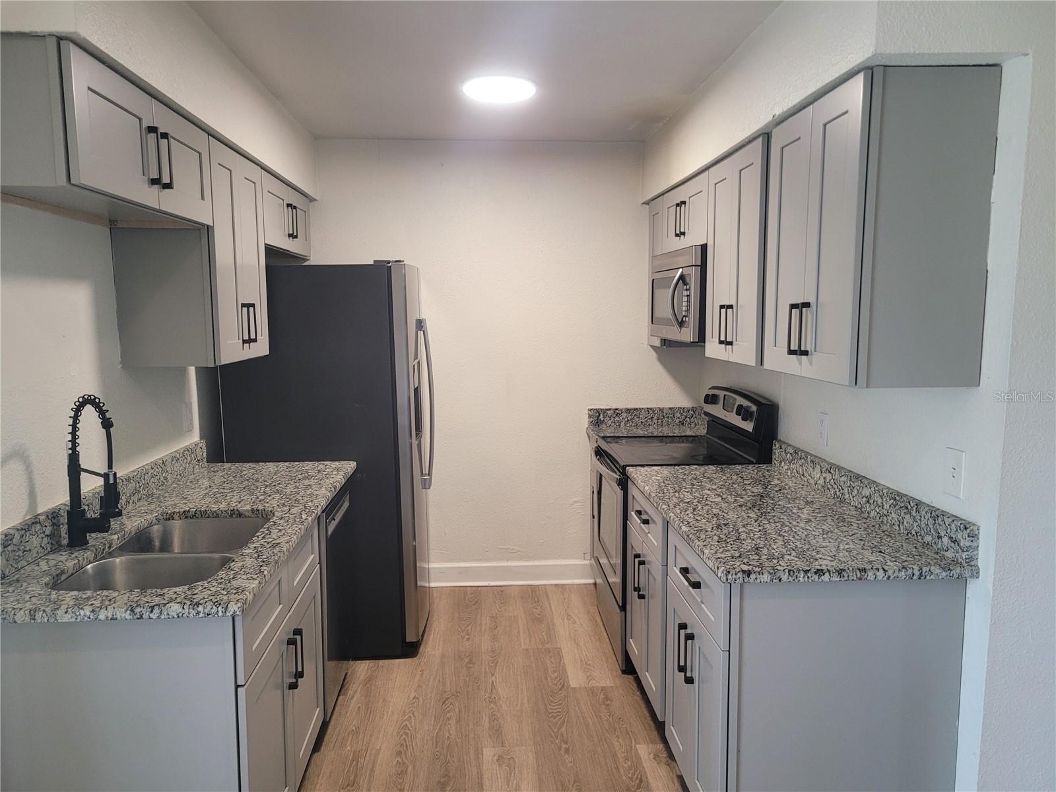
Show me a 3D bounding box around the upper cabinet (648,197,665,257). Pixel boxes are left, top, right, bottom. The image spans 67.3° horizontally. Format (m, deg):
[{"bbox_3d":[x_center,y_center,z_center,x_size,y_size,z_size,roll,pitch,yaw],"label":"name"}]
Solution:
[{"bbox_3d":[0.822,-0.644,4.125,0.338,0.764,0.328,0,6,-4],"label":"upper cabinet"}]

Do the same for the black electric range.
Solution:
[{"bbox_3d":[0.681,0.567,3.701,0.668,1.151,0.759,0,6,-4],"label":"black electric range"}]

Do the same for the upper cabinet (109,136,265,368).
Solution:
[{"bbox_3d":[-1.208,-0.512,2.913,0.328,0.764,0.637,0,6,-4],"label":"upper cabinet"}]

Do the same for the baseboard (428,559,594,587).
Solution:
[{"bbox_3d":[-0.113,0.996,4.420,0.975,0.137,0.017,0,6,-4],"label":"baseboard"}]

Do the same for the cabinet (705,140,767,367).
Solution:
[{"bbox_3d":[0.901,-0.507,2.874,0.338,0.764,0.650,0,6,-4],"label":"cabinet"}]

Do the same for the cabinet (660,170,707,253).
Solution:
[{"bbox_3d":[0.857,-0.807,3.556,0.338,0.318,0.772,0,6,-4],"label":"cabinet"}]

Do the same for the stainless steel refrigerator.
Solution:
[{"bbox_3d":[-0.889,0.257,3.839,0.859,1.732,0.886,0,6,-4],"label":"stainless steel refrigerator"}]

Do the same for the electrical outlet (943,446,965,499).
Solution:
[{"bbox_3d":[1.121,0.203,2.092,0.008,0.122,0.079,0,6,-4],"label":"electrical outlet"}]

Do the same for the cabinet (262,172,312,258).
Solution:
[{"bbox_3d":[-1.258,-0.821,3.667,0.328,0.315,0.932,0,6,-4],"label":"cabinet"}]

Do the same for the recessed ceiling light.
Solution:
[{"bbox_3d":[-0.113,-1.220,3.170,0.292,0.028,0.292,0,6,-4],"label":"recessed ceiling light"}]

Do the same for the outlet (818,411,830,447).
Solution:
[{"bbox_3d":[1.071,0.123,2.884,0.008,0.114,0.069,0,6,-4],"label":"outlet"}]

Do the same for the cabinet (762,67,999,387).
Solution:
[{"bbox_3d":[0.942,-0.438,2.241,0.338,0.764,0.622,0,6,-4],"label":"cabinet"}]

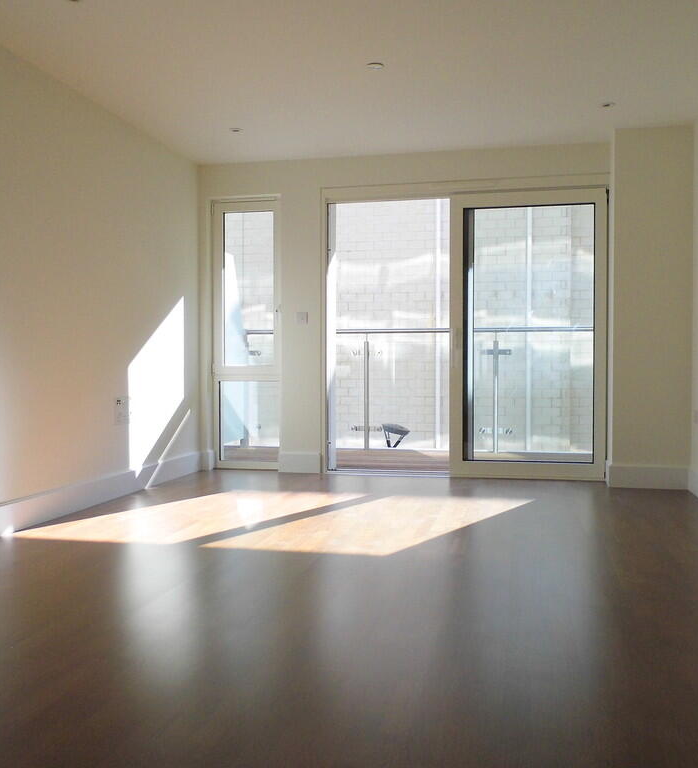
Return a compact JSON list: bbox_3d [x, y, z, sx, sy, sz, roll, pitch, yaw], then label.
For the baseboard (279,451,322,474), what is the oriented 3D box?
[{"bbox_3d":[-0.379,0.604,5.694,0.336,0.160,0.025,0,2,13],"label":"baseboard"}]

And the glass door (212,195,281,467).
[{"bbox_3d":[-0.810,-0.380,5.854,0.554,2.120,0.090,0,2,13],"label":"glass door"}]

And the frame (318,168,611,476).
[{"bbox_3d":[0.807,-0.390,5.439,2.079,2.160,0.130,0,2,13],"label":"frame"}]

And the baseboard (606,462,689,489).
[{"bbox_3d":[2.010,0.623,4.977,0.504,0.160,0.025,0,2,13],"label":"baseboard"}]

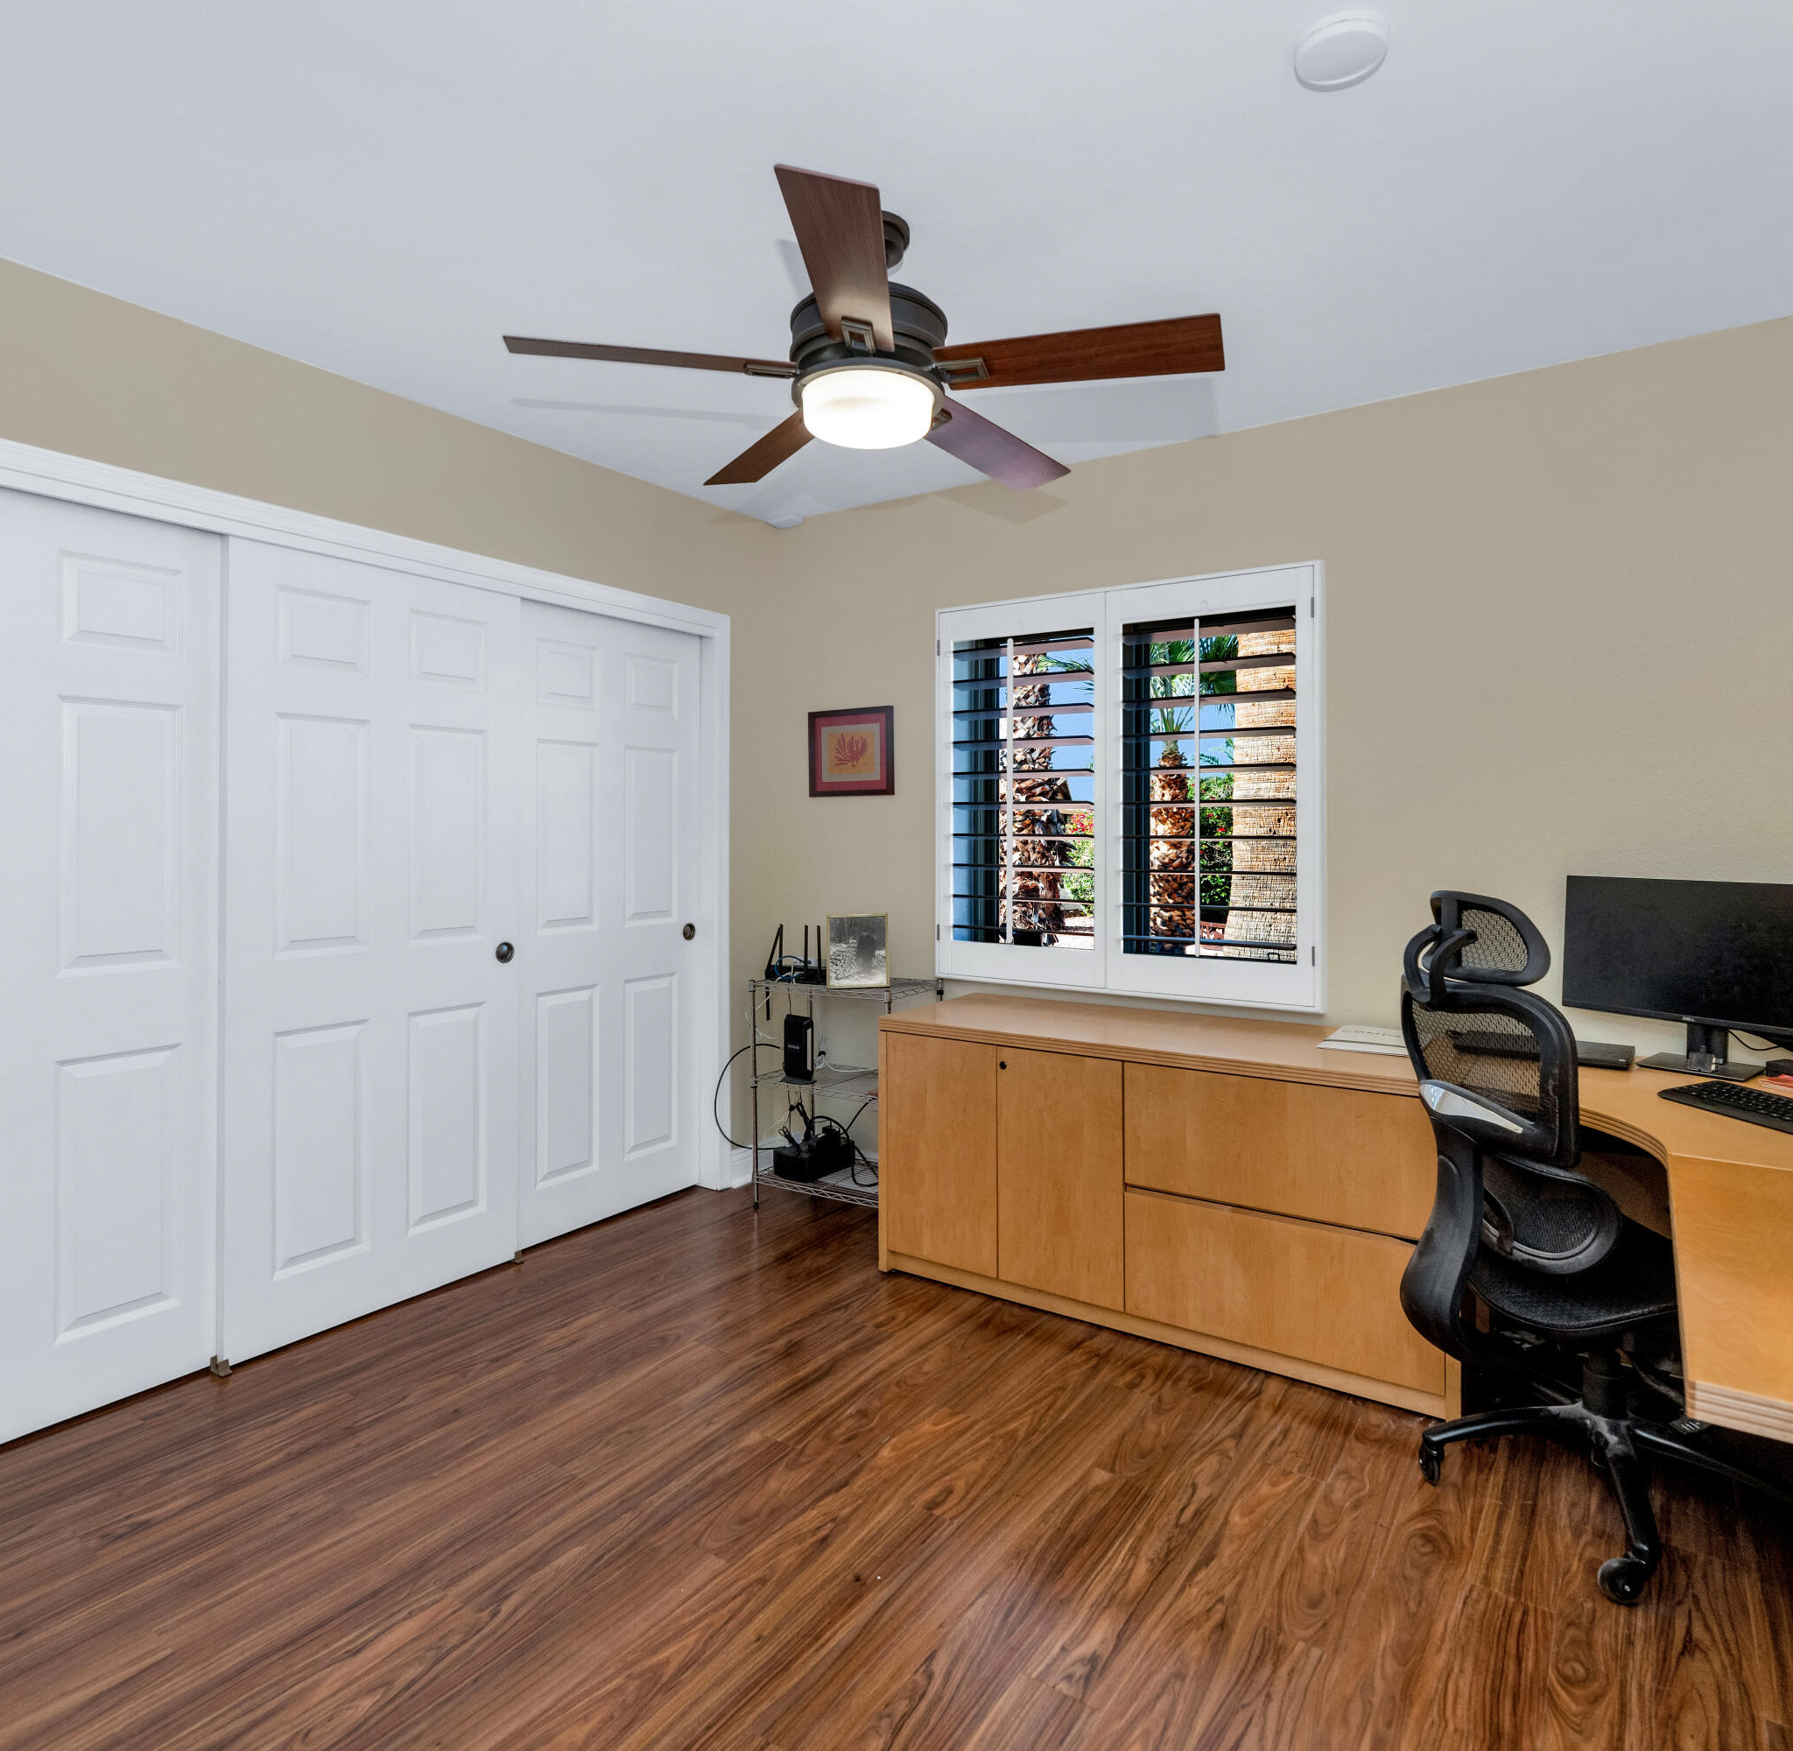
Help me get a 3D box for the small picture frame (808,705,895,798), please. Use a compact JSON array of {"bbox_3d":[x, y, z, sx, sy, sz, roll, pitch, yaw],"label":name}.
[{"bbox_3d":[-0.169,-0.438,3.650,0.360,0.310,0.025,1,2,33],"label":"small picture frame"}]

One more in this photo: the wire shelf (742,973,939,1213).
[{"bbox_3d":[-0.164,0.735,3.420,0.570,0.775,0.340,1,2,33],"label":"wire shelf"}]

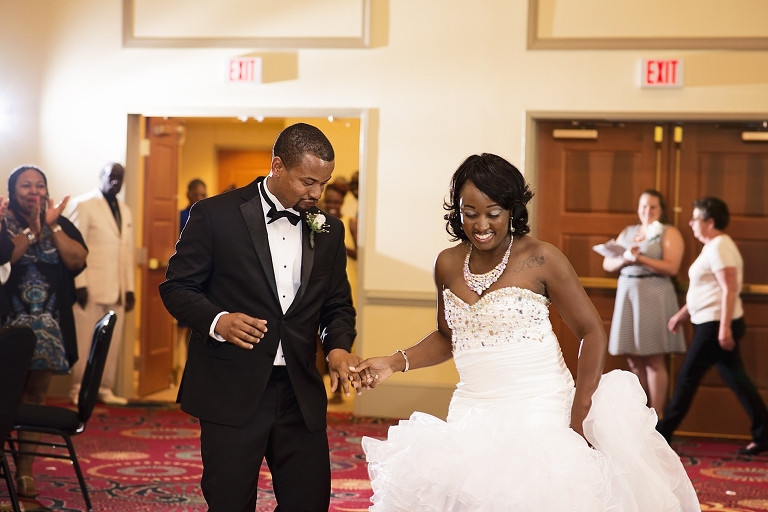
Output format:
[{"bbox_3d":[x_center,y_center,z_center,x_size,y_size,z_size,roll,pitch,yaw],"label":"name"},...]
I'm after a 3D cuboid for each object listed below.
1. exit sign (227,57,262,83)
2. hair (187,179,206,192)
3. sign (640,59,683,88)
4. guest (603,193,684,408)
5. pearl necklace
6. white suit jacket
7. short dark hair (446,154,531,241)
[{"bbox_3d":[-1.013,-1.353,13.173,0.295,0.200,0.060,2,2,18],"label":"exit sign"},{"bbox_3d":[-1.657,-0.613,16.000,0.165,0.150,0.190,1,2,-27],"label":"hair"},{"bbox_3d":[1.873,-1.228,12.215,0.295,0.200,0.060,2,2,18],"label":"sign"},{"bbox_3d":[1.730,0.394,11.950,0.500,1.650,0.420,3,2,36],"label":"guest"},{"bbox_3d":[0.288,0.018,5.000,0.145,0.165,0.125,2,2,22],"label":"pearl necklace"},{"bbox_3d":[-2.079,-0.069,13.250,0.520,0.840,0.320,0,2,-37],"label":"white suit jacket"},{"bbox_3d":[0.289,-0.161,5.020,0.230,0.240,0.235,2,17,14],"label":"short dark hair"}]

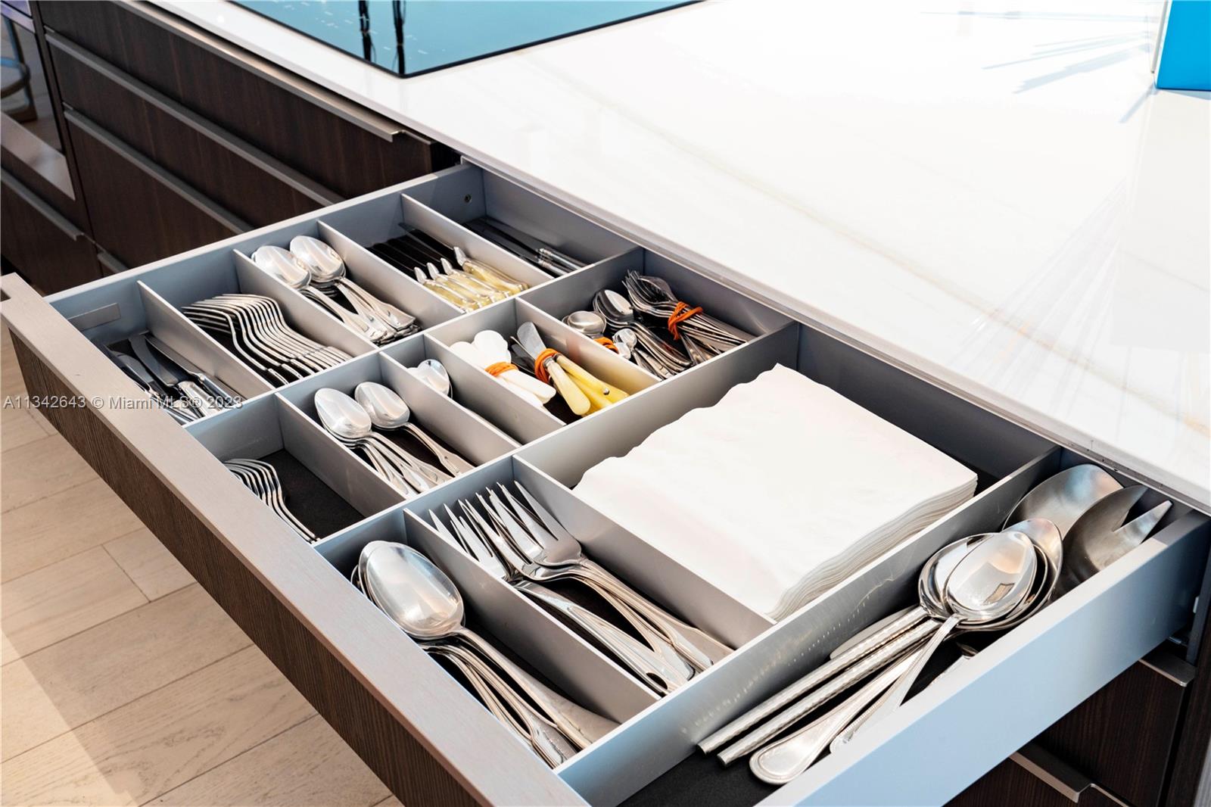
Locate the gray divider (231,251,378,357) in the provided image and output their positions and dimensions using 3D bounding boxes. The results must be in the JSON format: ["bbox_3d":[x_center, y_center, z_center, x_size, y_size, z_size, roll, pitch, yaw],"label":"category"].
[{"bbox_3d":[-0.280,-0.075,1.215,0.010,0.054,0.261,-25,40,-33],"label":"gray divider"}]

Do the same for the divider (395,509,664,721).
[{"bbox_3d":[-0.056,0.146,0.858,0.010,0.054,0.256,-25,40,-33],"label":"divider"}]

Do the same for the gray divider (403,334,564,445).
[{"bbox_3d":[-0.104,0.004,1.085,0.029,0.054,0.200,-25,40,-33],"label":"gray divider"}]

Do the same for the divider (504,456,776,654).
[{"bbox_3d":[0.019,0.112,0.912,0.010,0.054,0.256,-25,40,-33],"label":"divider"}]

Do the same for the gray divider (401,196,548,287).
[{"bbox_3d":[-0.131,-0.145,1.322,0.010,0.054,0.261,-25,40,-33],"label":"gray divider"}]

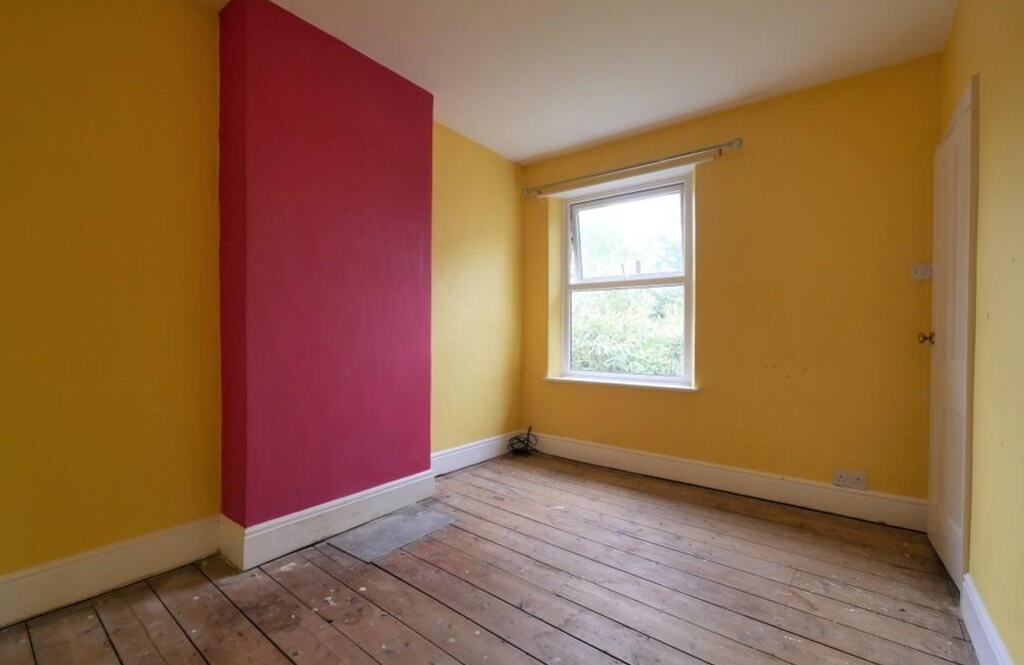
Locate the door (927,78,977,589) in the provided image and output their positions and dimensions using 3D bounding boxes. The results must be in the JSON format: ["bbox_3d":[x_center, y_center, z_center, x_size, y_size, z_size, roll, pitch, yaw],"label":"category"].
[{"bbox_3d":[1.968,0.059,1.836,0.050,2.020,0.700,1,1,36],"label":"door"}]

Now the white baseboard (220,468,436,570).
[{"bbox_3d":[-0.955,0.969,2.343,0.280,0.180,1.080,1,1,40],"label":"white baseboard"}]

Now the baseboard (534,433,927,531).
[{"bbox_3d":[1.155,0.971,2.965,2.625,0.180,0.022,1,1,35],"label":"baseboard"}]

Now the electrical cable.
[{"bbox_3d":[0.100,0.944,3.600,0.250,0.210,0.190,0,1,2],"label":"electrical cable"}]

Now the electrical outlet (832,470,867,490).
[{"bbox_3d":[1.955,0.859,2.398,0.146,0.086,0.016,1,1,35],"label":"electrical outlet"}]

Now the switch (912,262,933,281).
[{"bbox_3d":[2.198,-0.325,2.215,0.086,0.086,0.014,1,1,35],"label":"switch"}]

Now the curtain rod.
[{"bbox_3d":[0.801,-1.212,3.148,1.678,0.060,0.100,1,1,35],"label":"curtain rod"}]

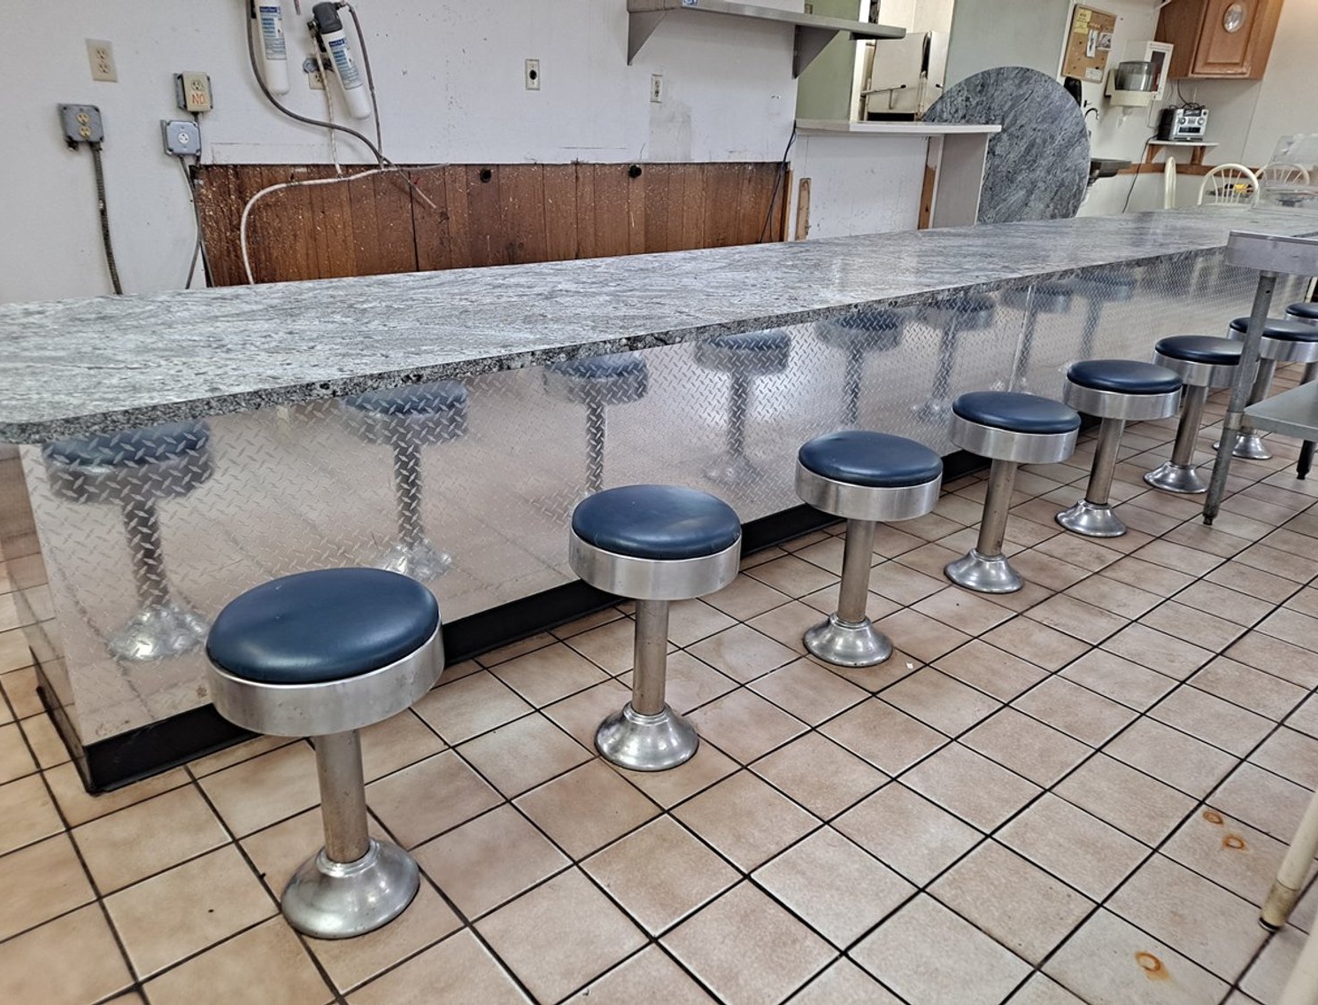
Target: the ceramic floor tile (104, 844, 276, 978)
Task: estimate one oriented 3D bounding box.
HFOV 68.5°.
[{"bbox_3d":[-0.738,0.642,1.527,0.200,0.010,0.200,-16,29,-39],"label":"ceramic floor tile"}]

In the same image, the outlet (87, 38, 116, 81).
[{"bbox_3d":[-1.719,-1.363,2.986,0.070,0.114,0.010,-16,29,-39],"label":"outlet"}]

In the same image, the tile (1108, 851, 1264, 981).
[{"bbox_3d":[0.893,0.692,1.623,0.201,0.010,0.201,-16,29,-38],"label":"tile"}]

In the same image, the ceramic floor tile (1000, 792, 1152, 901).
[{"bbox_3d":[0.735,0.610,1.720,0.199,0.009,0.199,-16,28,-38],"label":"ceramic floor tile"}]

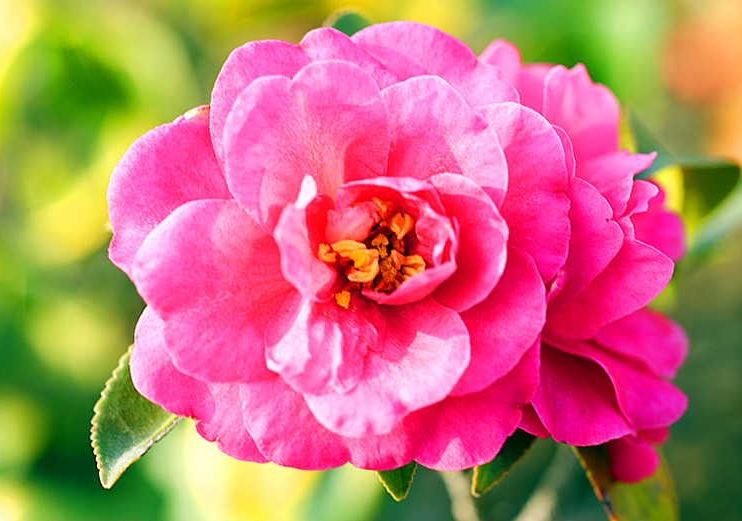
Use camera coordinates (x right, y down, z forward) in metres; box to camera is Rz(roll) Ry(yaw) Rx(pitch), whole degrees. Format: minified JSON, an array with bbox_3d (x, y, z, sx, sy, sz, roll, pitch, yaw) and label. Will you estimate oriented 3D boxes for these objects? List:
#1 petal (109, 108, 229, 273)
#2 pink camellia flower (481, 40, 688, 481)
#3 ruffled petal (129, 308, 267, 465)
[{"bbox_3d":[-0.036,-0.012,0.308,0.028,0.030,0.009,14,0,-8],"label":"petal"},{"bbox_3d":[0.043,0.000,0.383,0.055,0.104,0.092,0,9,28],"label":"pink camellia flower"},{"bbox_3d":[-0.030,0.022,0.308,0.029,0.027,0.009,-41,0,-5],"label":"ruffled petal"}]

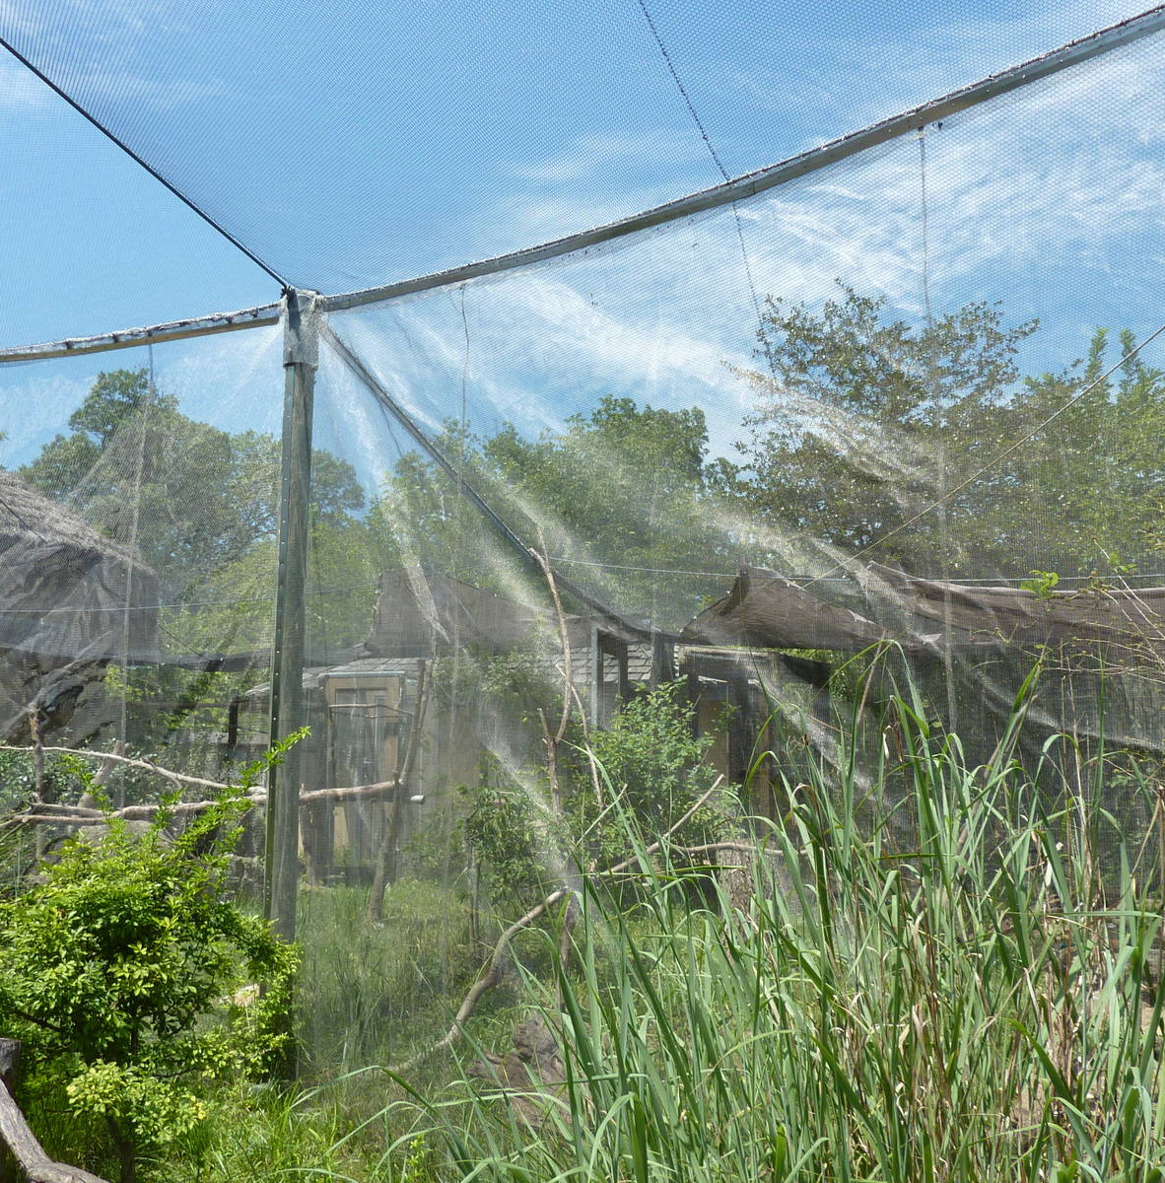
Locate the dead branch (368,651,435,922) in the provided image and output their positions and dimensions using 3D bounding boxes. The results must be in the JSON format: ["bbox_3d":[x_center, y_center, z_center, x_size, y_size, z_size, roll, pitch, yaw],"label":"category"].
[{"bbox_3d":[-1.668,1.802,10.454,0.600,2.420,0.420,0,-7,0],"label":"dead branch"}]

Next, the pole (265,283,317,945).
[{"bbox_3d":[-1.542,0.372,6.003,0.170,4.111,0.160,-1,-8,10],"label":"pole"}]

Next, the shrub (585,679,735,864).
[{"bbox_3d":[0.691,1.698,10.064,1.330,1.837,1.250,0,-7,0],"label":"shrub"}]

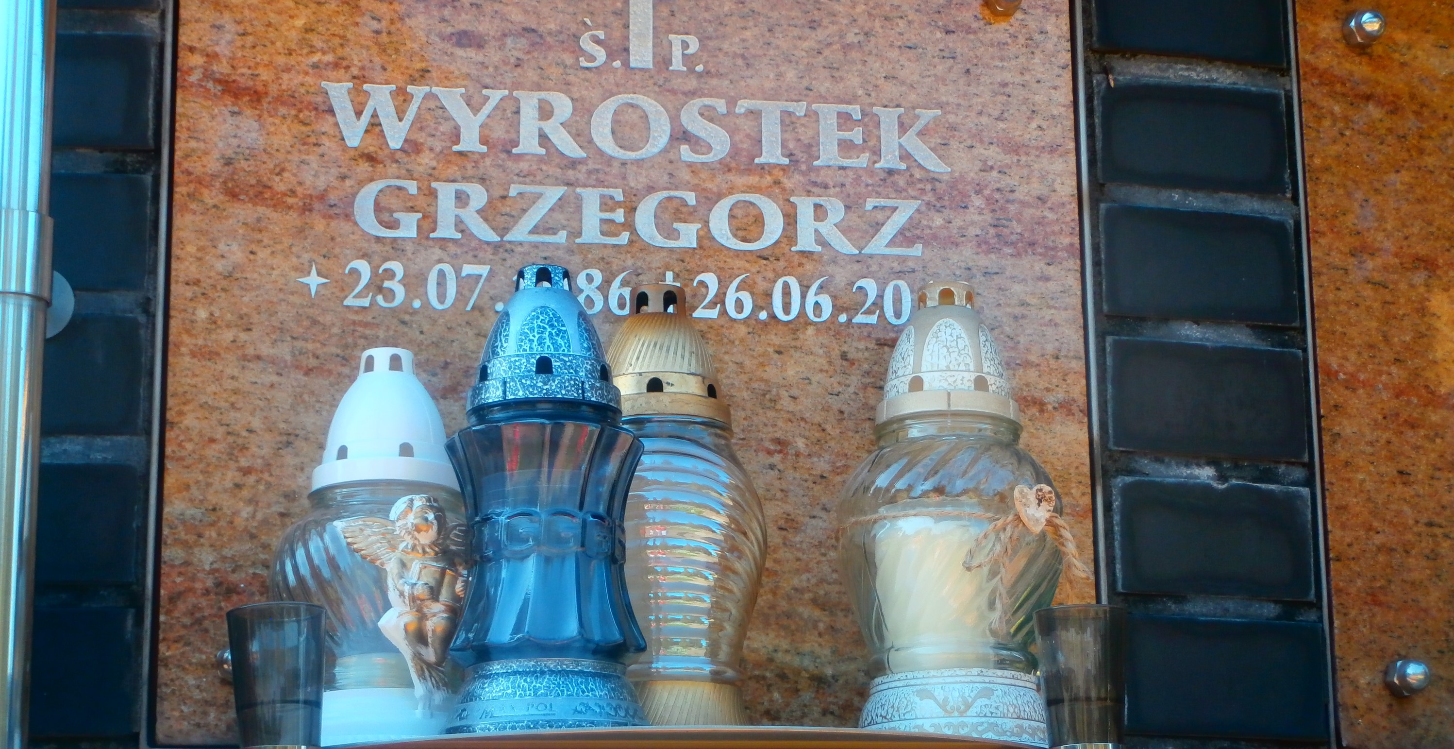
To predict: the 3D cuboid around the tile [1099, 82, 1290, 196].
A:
[{"bbox_3d":[0.271,-0.137,1.668,0.120,0.065,0.015,3,-14,-17],"label":"tile"}]

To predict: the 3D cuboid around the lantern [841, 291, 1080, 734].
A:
[{"bbox_3d":[0.113,0.072,1.430,0.118,0.234,0.122,-1,-13,0],"label":"lantern"}]

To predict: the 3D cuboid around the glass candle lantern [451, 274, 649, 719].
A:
[{"bbox_3d":[-0.085,0.062,1.347,0.096,0.222,0.096,0,-13,-4],"label":"glass candle lantern"}]

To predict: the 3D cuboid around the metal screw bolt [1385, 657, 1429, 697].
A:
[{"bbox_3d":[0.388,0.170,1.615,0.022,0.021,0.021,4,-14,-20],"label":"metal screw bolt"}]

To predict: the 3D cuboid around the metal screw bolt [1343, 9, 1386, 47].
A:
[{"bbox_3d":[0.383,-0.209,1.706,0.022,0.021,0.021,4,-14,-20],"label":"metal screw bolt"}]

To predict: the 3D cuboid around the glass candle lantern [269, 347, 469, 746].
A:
[{"bbox_3d":[-0.163,0.086,1.386,0.114,0.194,0.122,5,-14,-22],"label":"glass candle lantern"}]

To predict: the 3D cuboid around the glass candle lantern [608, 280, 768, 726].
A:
[{"bbox_3d":[-0.034,0.072,1.463,0.110,0.246,0.110,2,-14,-10],"label":"glass candle lantern"}]

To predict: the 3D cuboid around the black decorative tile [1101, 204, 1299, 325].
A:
[{"bbox_3d":[0.266,-0.059,1.619,0.120,0.064,0.016,4,-14,-18],"label":"black decorative tile"}]

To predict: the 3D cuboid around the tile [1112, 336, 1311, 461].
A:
[{"bbox_3d":[0.267,0.016,1.601,0.120,0.064,0.016,4,-14,-18],"label":"tile"}]

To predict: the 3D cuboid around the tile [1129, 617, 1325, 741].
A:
[{"bbox_3d":[0.276,0.171,1.594,0.120,0.066,0.015,3,-14,-17],"label":"tile"}]

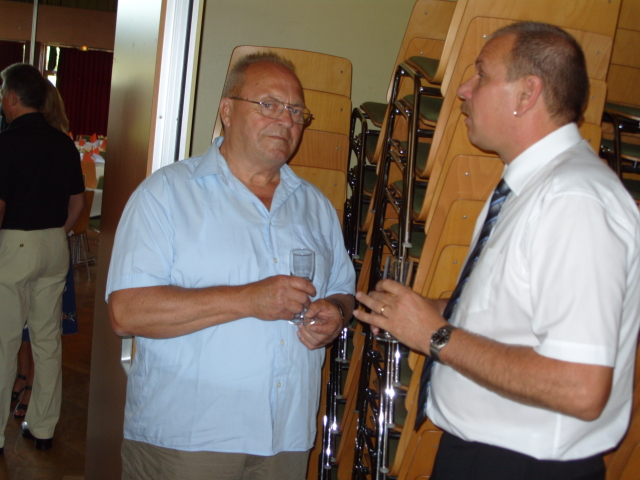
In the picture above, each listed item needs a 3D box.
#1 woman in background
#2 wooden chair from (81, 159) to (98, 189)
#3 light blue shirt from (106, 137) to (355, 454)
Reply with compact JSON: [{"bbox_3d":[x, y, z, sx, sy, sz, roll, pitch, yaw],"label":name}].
[{"bbox_3d":[-1.440,0.051,4.220,0.460,1.680,0.340,8,7,14],"label":"woman in background"},{"bbox_3d":[-3.663,-0.787,12.600,0.450,0.850,0.520,5,7,-13],"label":"wooden chair"},{"bbox_3d":[-0.207,0.125,1.880,0.570,0.710,0.370,2,8,-34],"label":"light blue shirt"}]

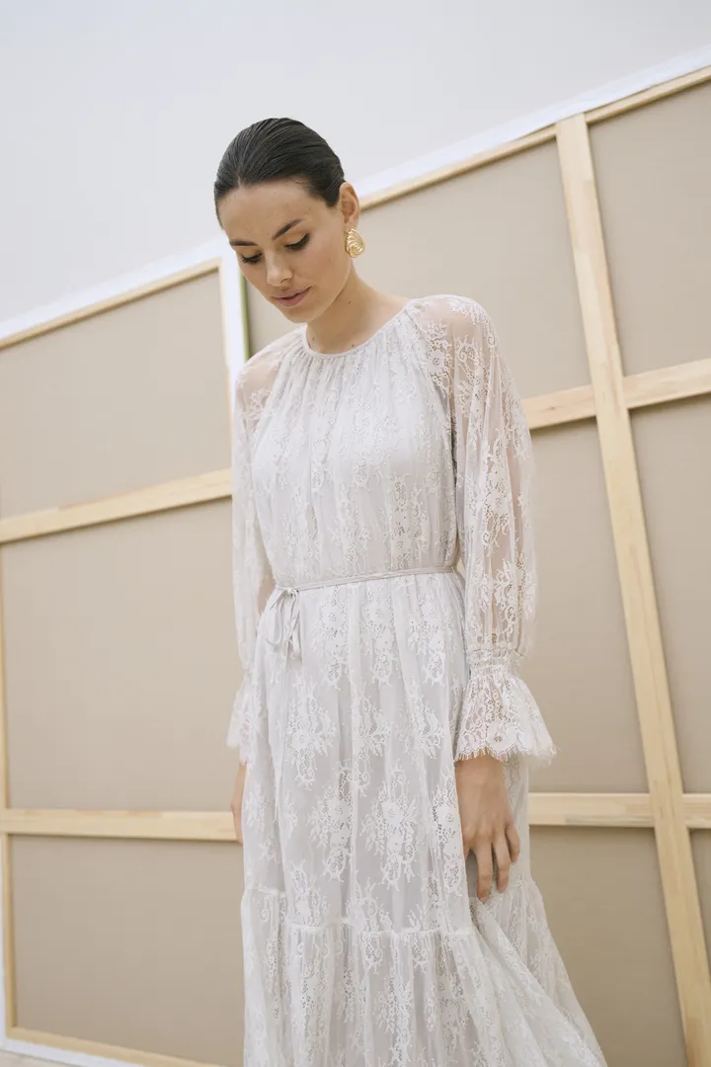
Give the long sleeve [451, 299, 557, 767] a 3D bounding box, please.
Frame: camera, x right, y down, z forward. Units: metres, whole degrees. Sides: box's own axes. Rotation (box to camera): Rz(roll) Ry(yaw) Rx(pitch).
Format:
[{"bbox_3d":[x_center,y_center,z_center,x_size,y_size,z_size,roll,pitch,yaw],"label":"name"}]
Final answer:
[{"bbox_3d":[0.172,-0.008,1.270,0.135,0.590,0.165,-8,-10,26],"label":"long sleeve"}]

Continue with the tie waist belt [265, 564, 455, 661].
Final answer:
[{"bbox_3d":[0.006,0.100,1.300,0.255,0.110,0.190,-8,-10,26],"label":"tie waist belt"}]

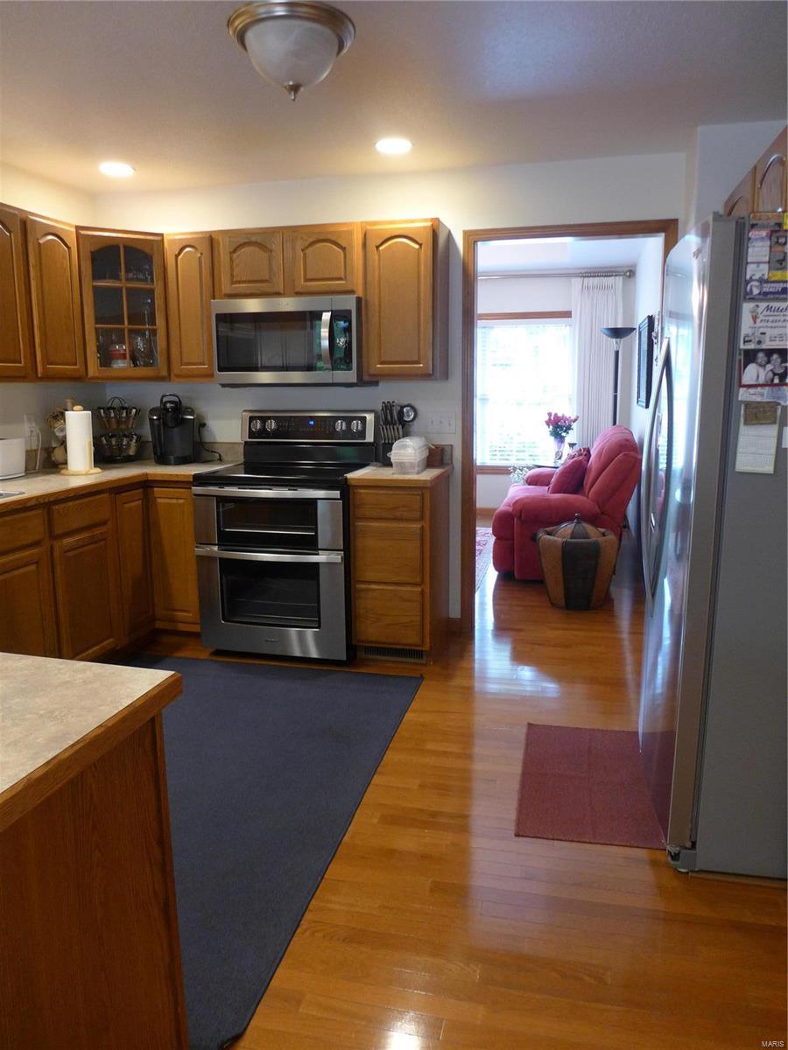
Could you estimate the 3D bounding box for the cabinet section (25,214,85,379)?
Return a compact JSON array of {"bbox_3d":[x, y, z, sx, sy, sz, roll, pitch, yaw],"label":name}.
[{"bbox_3d":[-1.726,-1.057,3.446,0.328,0.737,0.377,2,11,13],"label":"cabinet section"}]

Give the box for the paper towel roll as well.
[{"bbox_3d":[-1.583,-0.423,3.671,0.126,0.280,0.126,0,11,0],"label":"paper towel roll"}]

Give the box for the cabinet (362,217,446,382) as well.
[{"bbox_3d":[0.061,-1.105,3.657,0.378,0.749,0.327,2,11,12],"label":"cabinet"}]

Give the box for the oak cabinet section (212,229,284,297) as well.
[{"bbox_3d":[-0.687,-1.336,3.794,0.384,0.328,0.335,2,11,13],"label":"oak cabinet section"}]

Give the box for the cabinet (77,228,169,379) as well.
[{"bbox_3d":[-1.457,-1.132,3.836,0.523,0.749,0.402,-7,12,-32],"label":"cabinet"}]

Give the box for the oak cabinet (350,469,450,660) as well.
[{"bbox_3d":[0.043,0.184,3.738,0.402,0.919,0.639,2,11,12],"label":"oak cabinet"}]

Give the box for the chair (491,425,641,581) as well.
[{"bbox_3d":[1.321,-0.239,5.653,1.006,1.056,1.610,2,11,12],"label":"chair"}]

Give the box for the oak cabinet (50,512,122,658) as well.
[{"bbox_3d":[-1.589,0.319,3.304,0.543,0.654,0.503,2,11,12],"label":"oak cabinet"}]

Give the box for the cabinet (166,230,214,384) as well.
[{"bbox_3d":[-1.032,-1.161,3.962,0.240,0.750,0.310,2,11,13],"label":"cabinet"}]

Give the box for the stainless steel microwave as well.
[{"bbox_3d":[-0.507,-0.934,3.768,0.762,0.423,0.407,2,11,12],"label":"stainless steel microwave"}]

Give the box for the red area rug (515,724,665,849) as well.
[{"bbox_3d":[0.690,0.887,2.561,0.465,0.010,0.770,2,11,12],"label":"red area rug"}]

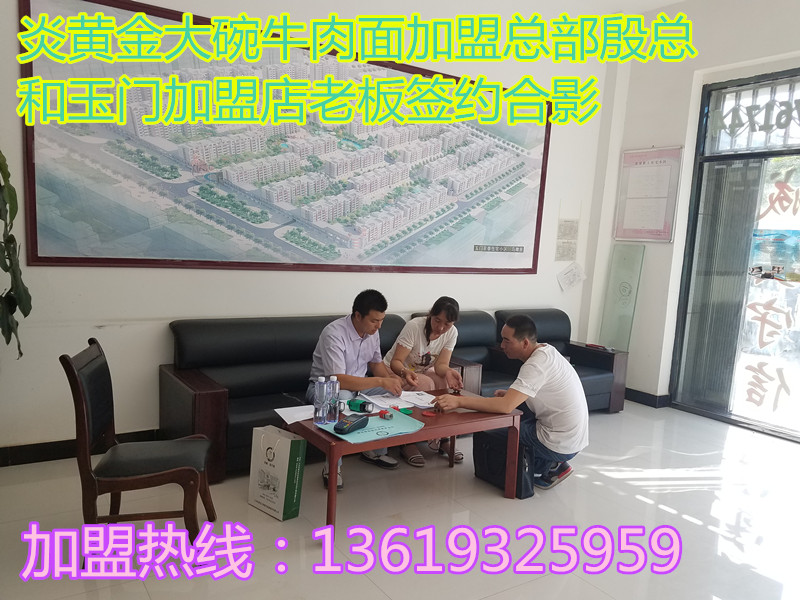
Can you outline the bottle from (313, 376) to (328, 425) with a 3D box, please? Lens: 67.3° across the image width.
[{"bbox_3d":[-0.389,0.494,2.972,0.066,0.233,0.066,3,6,0],"label":"bottle"}]

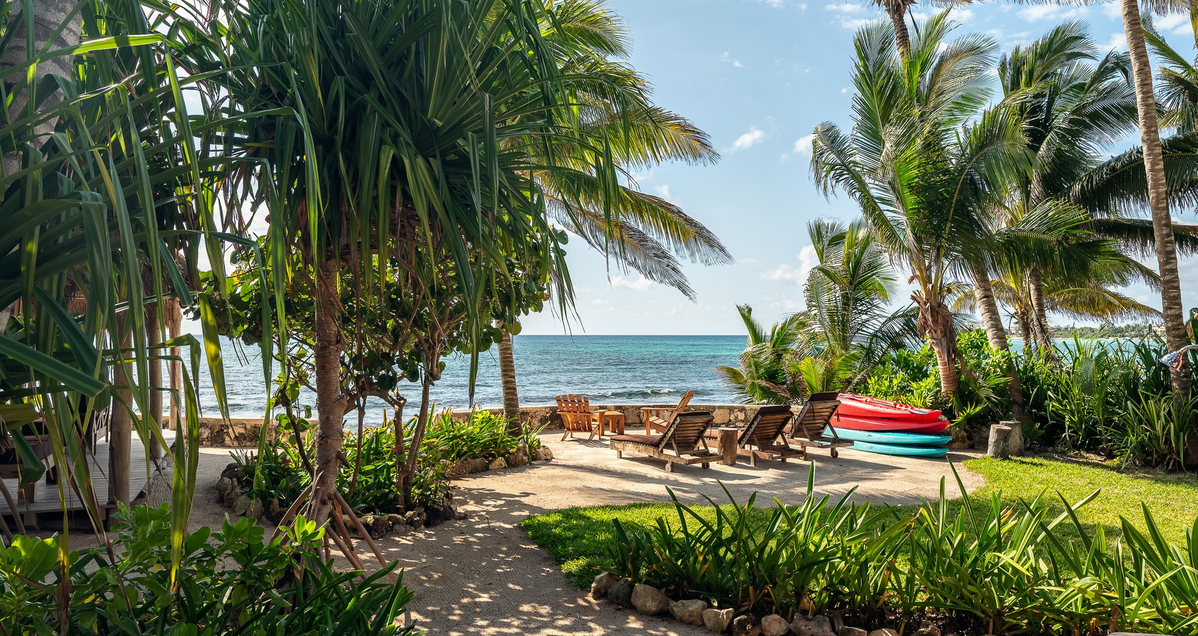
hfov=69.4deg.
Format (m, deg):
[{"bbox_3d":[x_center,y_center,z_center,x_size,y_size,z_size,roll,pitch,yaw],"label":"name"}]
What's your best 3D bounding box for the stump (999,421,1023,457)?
[{"bbox_3d":[7.158,2.100,14.990,0.420,0.540,0.420,0,-1,0],"label":"stump"}]

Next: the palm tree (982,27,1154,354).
[{"bbox_3d":[11.100,-2.390,20.500,4.000,8.800,4.000,0,-1,0],"label":"palm tree"}]

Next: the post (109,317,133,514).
[{"bbox_3d":[-5.027,0.833,9.137,0.210,2.300,0.210,0,-1,0],"label":"post"}]

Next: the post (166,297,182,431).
[{"bbox_3d":[-8.025,0.878,16.417,0.210,2.500,0.210,0,-1,0],"label":"post"}]

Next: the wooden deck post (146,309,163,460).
[{"bbox_3d":[-6.930,0.920,13.500,0.200,2.500,0.200,0,-1,-22],"label":"wooden deck post"}]

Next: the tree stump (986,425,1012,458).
[{"bbox_3d":[6.781,2.103,14.633,0.390,0.520,0.390,0,-1,0],"label":"tree stump"}]

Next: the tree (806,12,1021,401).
[{"bbox_3d":[6.300,-1.858,17.100,4.000,7.700,4.000,0,-1,0],"label":"tree"}]

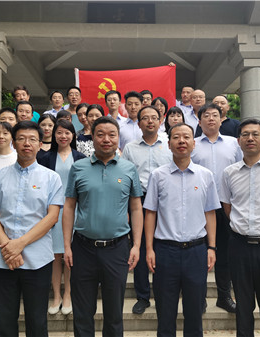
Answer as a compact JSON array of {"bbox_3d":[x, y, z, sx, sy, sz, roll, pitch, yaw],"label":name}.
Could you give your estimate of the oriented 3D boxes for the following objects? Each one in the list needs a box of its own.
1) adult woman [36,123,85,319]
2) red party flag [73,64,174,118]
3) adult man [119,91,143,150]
[{"bbox_3d":[-0.573,0.382,2.980,0.450,1.610,0.280,0,-4,-7],"label":"adult woman"},{"bbox_3d":[-0.067,-1.010,5.150,1.460,0.980,0.080,0,-4,2],"label":"red party flag"},{"bbox_3d":[0.053,0.050,3.760,0.470,1.770,0.280,-1,-4,7],"label":"adult man"}]

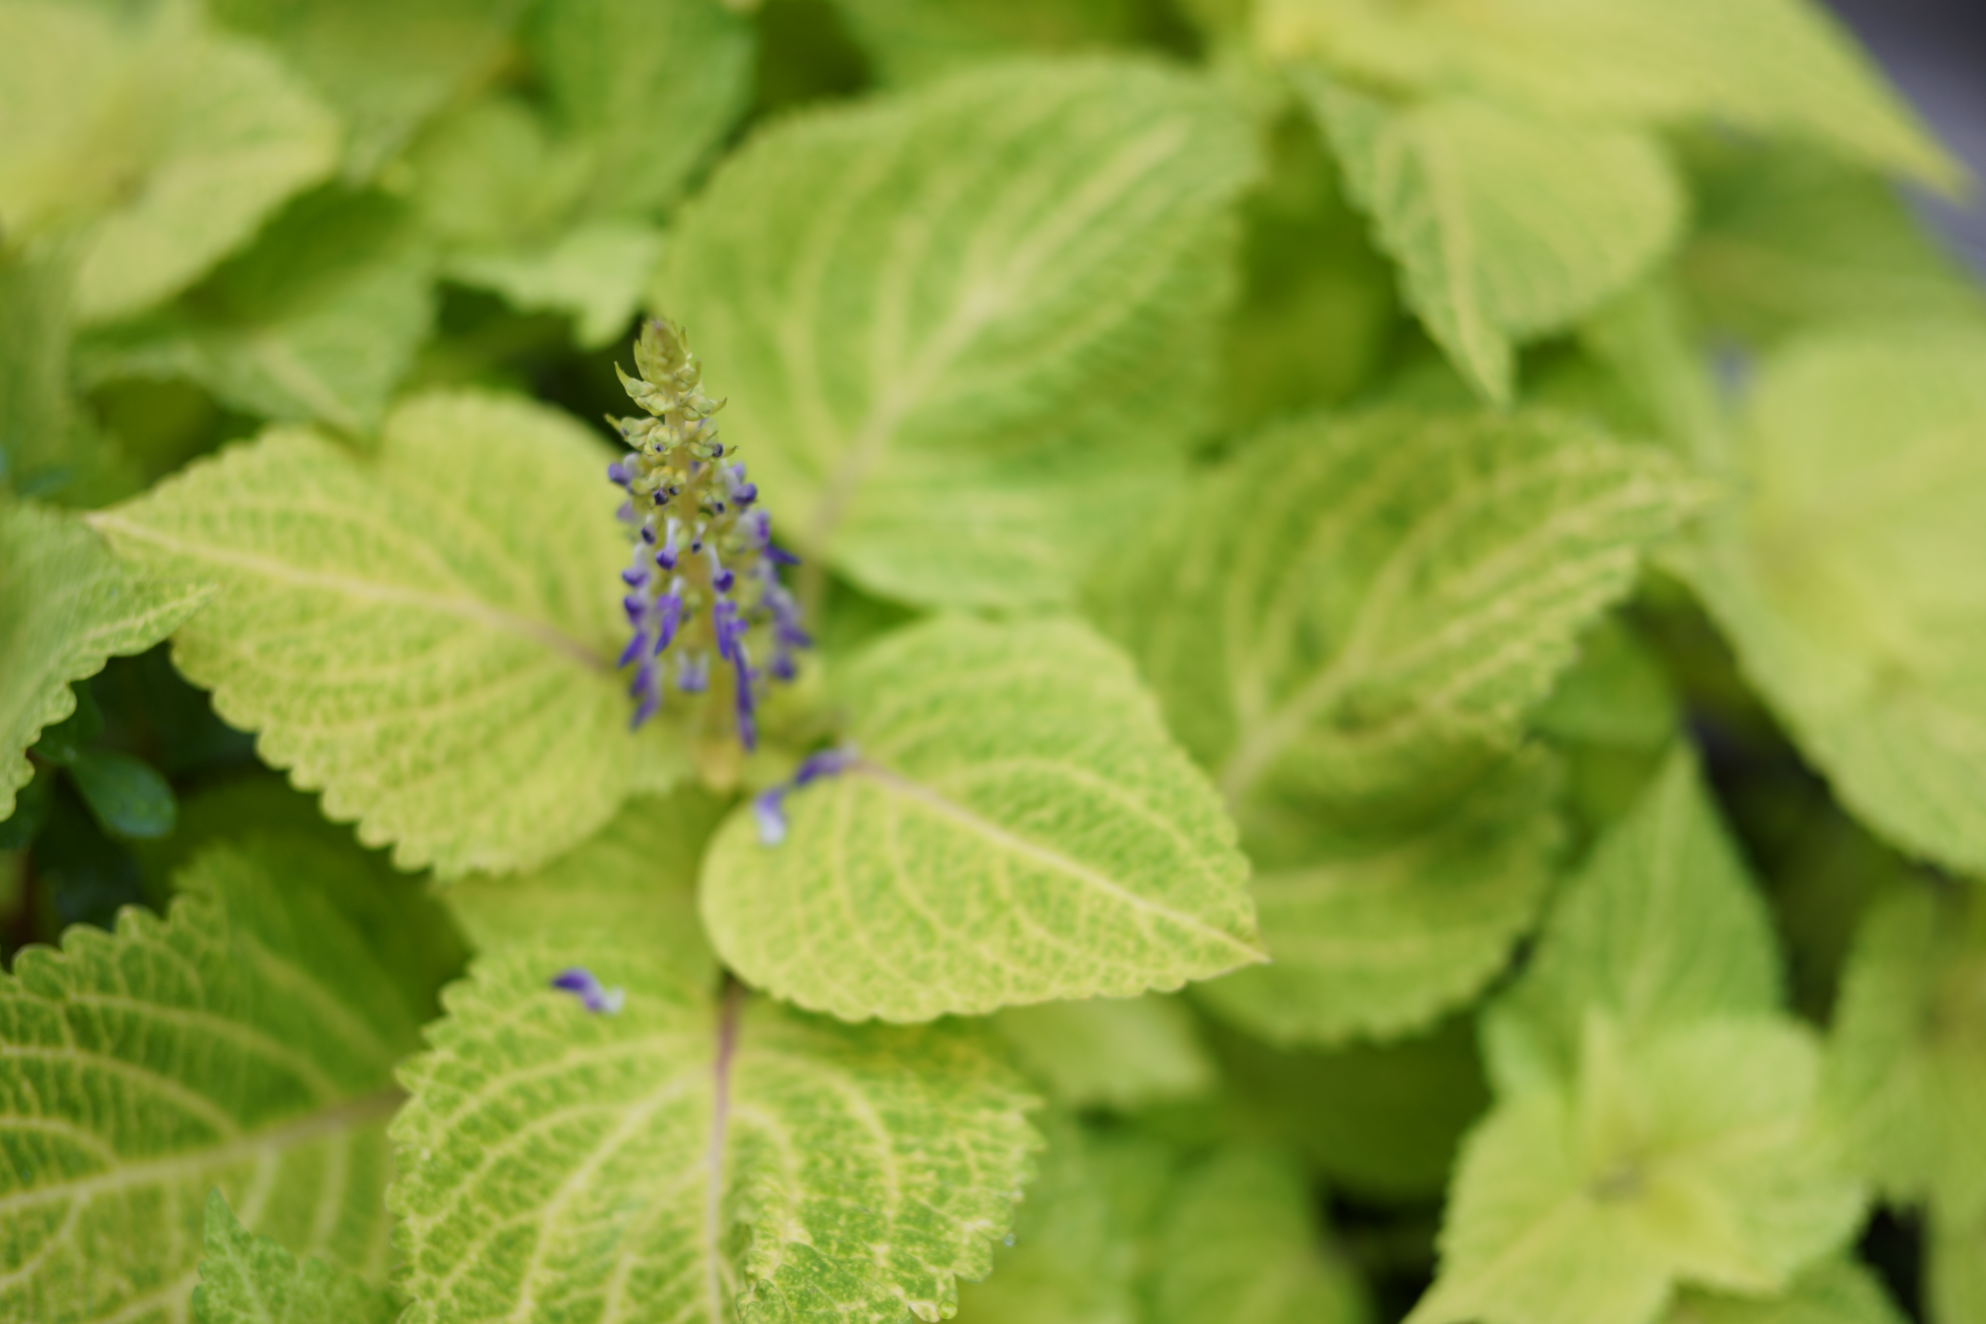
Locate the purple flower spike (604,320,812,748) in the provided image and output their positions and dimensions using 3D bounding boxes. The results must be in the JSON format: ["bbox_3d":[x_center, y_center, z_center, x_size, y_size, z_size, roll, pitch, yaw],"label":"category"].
[{"bbox_3d":[-0.051,-0.021,0.467,0.033,0.082,0.033,-2,36,0],"label":"purple flower spike"}]

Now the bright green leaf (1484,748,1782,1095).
[{"bbox_3d":[0.127,0.053,0.534,0.054,0.024,0.085,11,61,12],"label":"bright green leaf"}]

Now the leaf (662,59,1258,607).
[{"bbox_3d":[0.001,-0.075,0.529,0.109,0.030,0.133,41,70,7],"label":"leaf"}]

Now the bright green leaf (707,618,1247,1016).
[{"bbox_3d":[0.005,0.033,0.469,0.088,0.024,0.081,25,68,17],"label":"bright green leaf"}]

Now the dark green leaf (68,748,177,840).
[{"bbox_3d":[-0.159,0.024,0.500,0.028,0.008,0.014,34,50,22],"label":"dark green leaf"}]

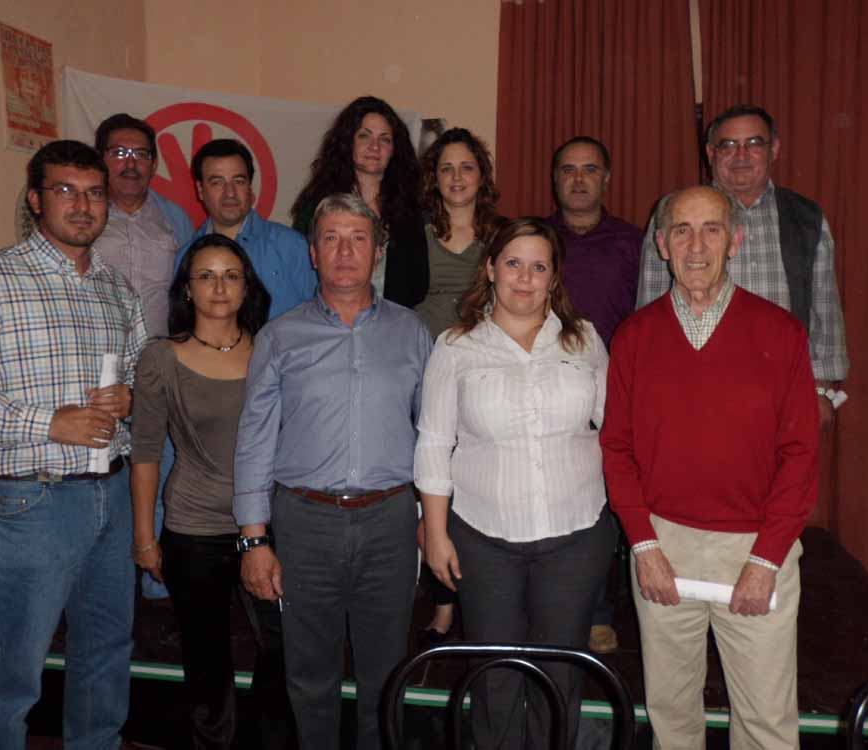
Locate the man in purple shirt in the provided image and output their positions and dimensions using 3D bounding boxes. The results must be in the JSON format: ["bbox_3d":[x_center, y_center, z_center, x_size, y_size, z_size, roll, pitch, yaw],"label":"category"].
[{"bbox_3d":[0.472,0.083,2.435,0.480,1.660,0.320,0,6,8],"label":"man in purple shirt"}]

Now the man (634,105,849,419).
[{"bbox_3d":[0.903,0.078,2.254,0.570,1.690,0.360,1,7,16],"label":"man"}]

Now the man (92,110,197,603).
[{"bbox_3d":[-1.003,0.061,2.500,0.480,1.750,0.320,-3,7,-14],"label":"man"}]

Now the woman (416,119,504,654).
[{"bbox_3d":[0.077,0.084,2.454,0.440,1.670,0.300,-1,6,2],"label":"woman"}]

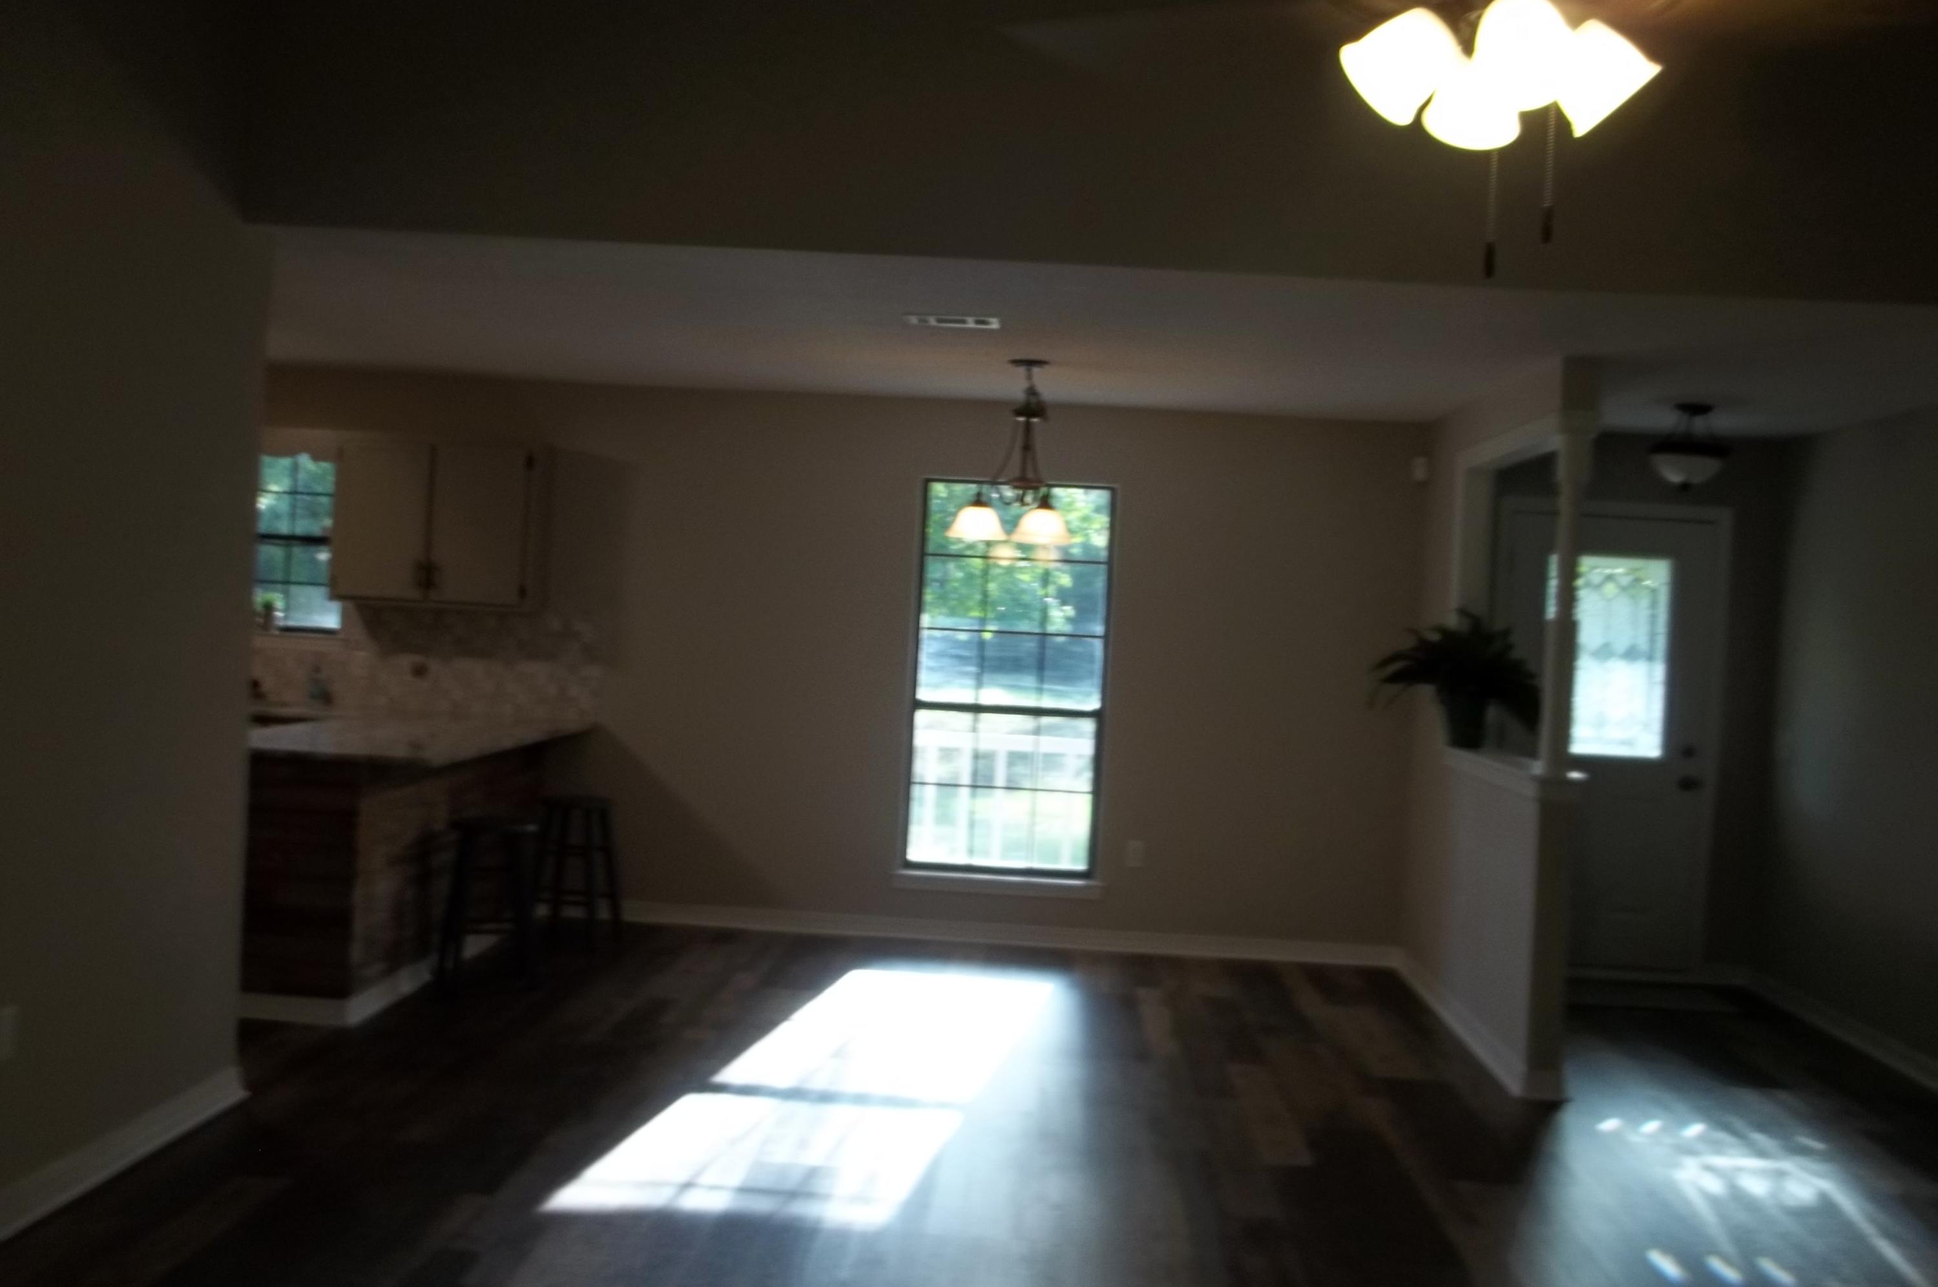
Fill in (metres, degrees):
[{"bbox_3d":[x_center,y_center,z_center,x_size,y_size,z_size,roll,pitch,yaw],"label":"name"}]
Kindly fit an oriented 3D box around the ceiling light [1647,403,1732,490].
[{"bbox_3d":[2.808,-0.762,7.200,0.325,0.340,0.325,3,1,3],"label":"ceiling light"}]

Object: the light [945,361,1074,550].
[{"bbox_3d":[0.176,-0.705,6.929,0.480,0.700,0.500,3,1,3],"label":"light"}]

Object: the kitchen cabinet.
[{"bbox_3d":[-2.351,-0.531,8.277,0.890,0.745,0.330,3,1,3],"label":"kitchen cabinet"}]

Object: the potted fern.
[{"bbox_3d":[1.936,0.137,7.331,0.670,0.550,0.620,3,1,3],"label":"potted fern"}]

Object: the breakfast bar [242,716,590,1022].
[{"bbox_3d":[-2.227,0.798,7.315,0.940,0.915,2.260,3,1,3],"label":"breakfast bar"}]

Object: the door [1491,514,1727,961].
[{"bbox_3d":[2.797,0.442,8.167,0.950,2.060,0.080,3,1,3],"label":"door"}]

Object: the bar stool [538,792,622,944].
[{"bbox_3d":[-1.679,0.962,7.826,0.370,0.620,0.370,3,1,3],"label":"bar stool"}]

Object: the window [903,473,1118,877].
[{"bbox_3d":[0.182,0.173,8.349,0.840,1.780,0.100,3,1,3],"label":"window"}]

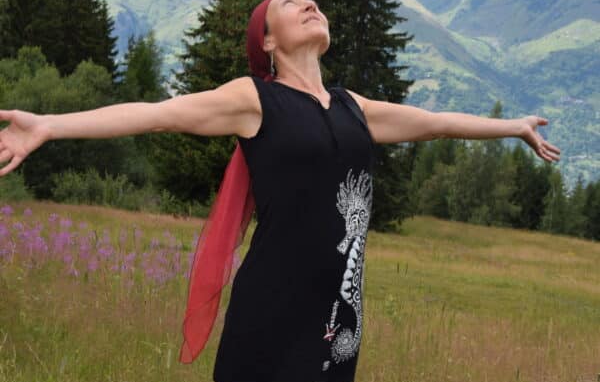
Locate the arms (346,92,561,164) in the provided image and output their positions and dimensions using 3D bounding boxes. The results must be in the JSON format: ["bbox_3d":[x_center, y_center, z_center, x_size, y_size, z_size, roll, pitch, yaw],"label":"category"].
[{"bbox_3d":[0.423,-0.173,3.060,0.700,0.200,0.160,-2,8,-30],"label":"arms"}]

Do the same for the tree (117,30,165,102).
[{"bbox_3d":[-5.672,-2.898,40.000,2.200,5.600,2.200,2,6,0],"label":"tree"}]

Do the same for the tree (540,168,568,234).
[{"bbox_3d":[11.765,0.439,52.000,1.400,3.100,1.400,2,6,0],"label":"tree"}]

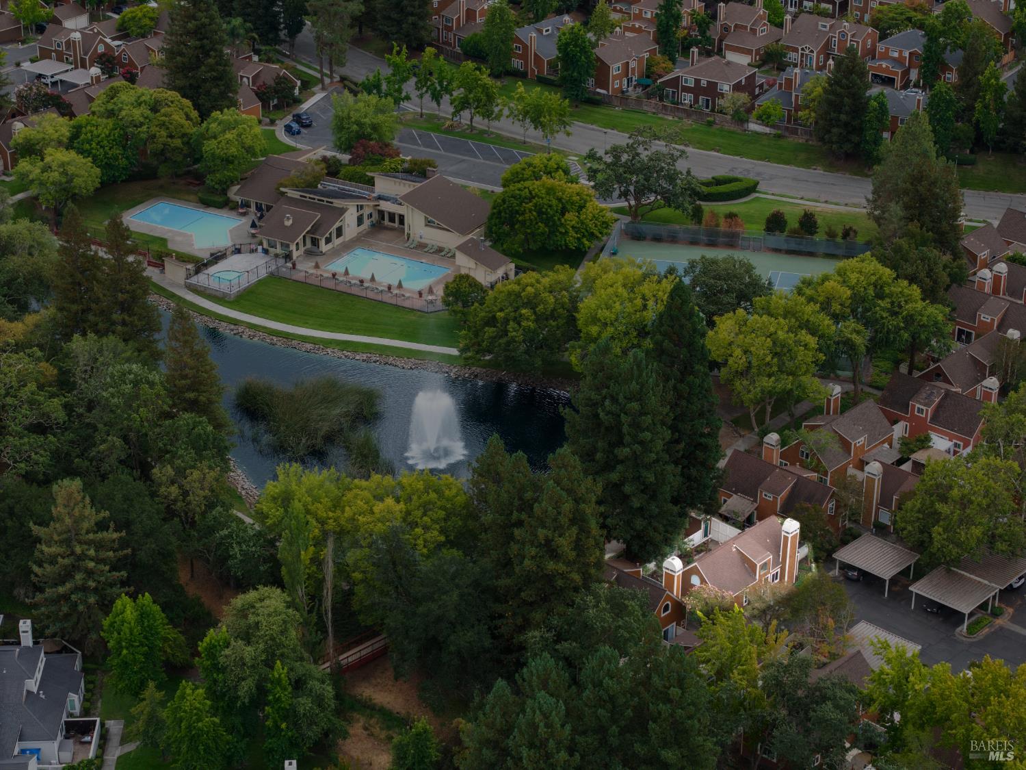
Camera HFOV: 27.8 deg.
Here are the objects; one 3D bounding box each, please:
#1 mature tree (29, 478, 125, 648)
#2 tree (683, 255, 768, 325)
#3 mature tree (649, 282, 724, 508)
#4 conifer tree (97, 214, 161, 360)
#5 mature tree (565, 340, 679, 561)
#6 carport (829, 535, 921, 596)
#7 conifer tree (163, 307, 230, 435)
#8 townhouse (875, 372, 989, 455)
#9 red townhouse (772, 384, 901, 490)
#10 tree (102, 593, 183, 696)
[{"bbox_3d":[-41.196,17.119,196.338,9.200,18.400,8.800,-6,27,-12],"label":"mature tree"},{"bbox_3d":[25.955,-8.669,255.231,11.200,14.300,11.000,0,26,0],"label":"tree"},{"bbox_3d":[17.392,2.042,216.451,9.200,28.000,9.200,3,26,5],"label":"mature tree"},{"bbox_3d":[-47.061,-11.328,250.668,7.900,21.000,7.900,-5,27,-10],"label":"conifer tree"},{"bbox_3d":[10.810,6.940,212.400,11.200,24.000,11.200,0,26,0],"label":"mature tree"},{"bbox_3d":[37.222,18.355,212.558,6.460,2.400,6.160,23,34,37],"label":"carport"},{"bbox_3d":[-36.073,-1.212,234.213,8.000,17.600,8.000,-4,27,-9],"label":"conifer tree"},{"bbox_3d":[49.770,2.840,240.540,12.800,6.500,7.400,23,34,38],"label":"townhouse"},{"bbox_3d":[36.450,5.510,233.650,7.600,7.800,13.000,23,34,38],"label":"red townhouse"},{"bbox_3d":[-34.590,24.140,193.520,7.300,9.800,7.300,0,26,0],"label":"tree"}]

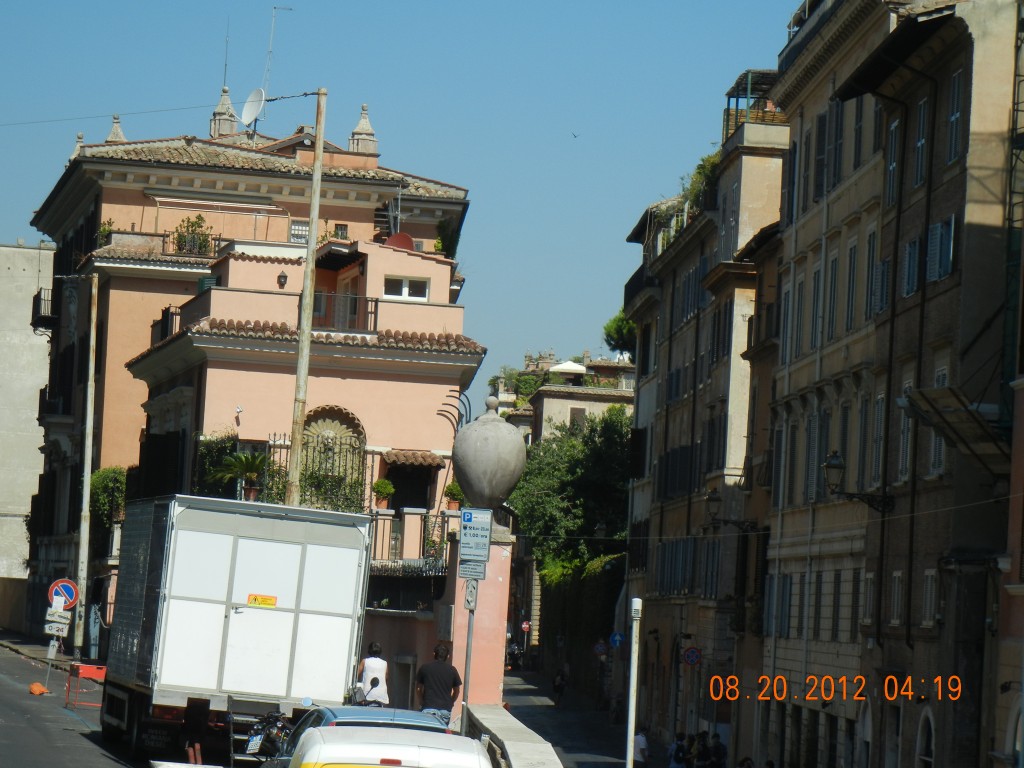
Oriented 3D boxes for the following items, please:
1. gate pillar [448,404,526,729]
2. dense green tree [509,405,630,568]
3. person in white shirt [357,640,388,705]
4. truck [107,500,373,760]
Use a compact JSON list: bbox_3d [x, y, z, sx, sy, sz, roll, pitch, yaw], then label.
[{"bbox_3d":[-0.363,2.516,43.000,0.940,4.750,0.940,3,-4,-6],"label":"gate pillar"},{"bbox_3d":[3.083,5.338,172.000,6.800,8.800,6.500,3,-4,0],"label":"dense green tree"},{"bbox_3d":[-1.828,4.188,44.800,0.450,1.650,0.300,3,-4,-7],"label":"person in white shirt"},{"bbox_3d":[-3.795,3.234,44.423,2.400,3.220,6.400,7,-4,-13],"label":"truck"}]

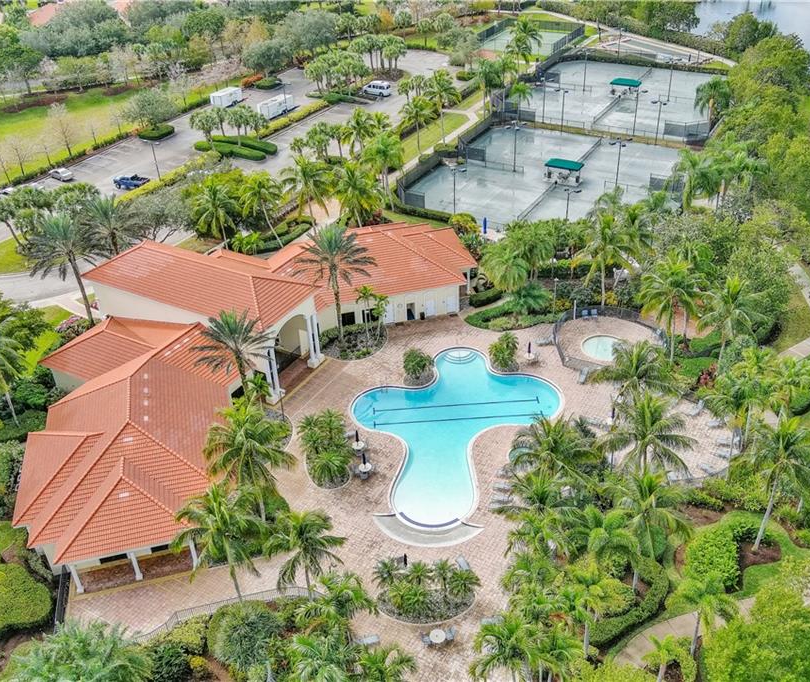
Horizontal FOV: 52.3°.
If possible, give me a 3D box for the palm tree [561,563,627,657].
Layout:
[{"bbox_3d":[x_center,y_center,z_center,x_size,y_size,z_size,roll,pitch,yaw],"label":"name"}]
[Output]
[{"bbox_3d":[10.893,16.711,50.294,3.500,8.100,3.500,-3,33,0],"label":"palm tree"}]

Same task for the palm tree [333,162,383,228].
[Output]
[{"bbox_3d":[-5.742,-16.436,100.315,6.200,9.200,6.200,-3,33,0],"label":"palm tree"}]

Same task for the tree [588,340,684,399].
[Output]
[{"bbox_3d":[19.932,4.697,72.454,8.124,9.600,7.880,-3,33,0],"label":"tree"}]

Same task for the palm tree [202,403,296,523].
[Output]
[{"bbox_3d":[-12.087,10.230,65.145,6.937,11.313,6.729,-3,33,0],"label":"palm tree"}]

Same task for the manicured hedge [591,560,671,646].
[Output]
[{"bbox_3d":[15.007,17.574,53.967,2.950,0.950,7.900,19,39,30],"label":"manicured hedge"}]

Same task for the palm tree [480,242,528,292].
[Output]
[{"bbox_3d":[11.834,-8.676,97.120,5.532,5.471,5.366,-3,33,0],"label":"palm tree"}]

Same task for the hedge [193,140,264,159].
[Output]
[{"bbox_3d":[-29.701,-32.386,140.585,15.167,0.900,2.279,16,38,26],"label":"hedge"}]

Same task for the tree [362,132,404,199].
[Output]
[{"bbox_3d":[-2.824,-23.380,115.361,5.652,11.227,5.482,-3,33,0],"label":"tree"}]

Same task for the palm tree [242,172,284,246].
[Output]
[{"bbox_3d":[-16.328,-15.075,99.411,5.450,9.234,5.178,-8,34,-8],"label":"palm tree"}]

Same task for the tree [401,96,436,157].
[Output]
[{"bbox_3d":[2.048,-31.896,123.726,5.000,8.800,5.000,-3,33,0],"label":"tree"}]

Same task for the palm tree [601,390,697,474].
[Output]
[{"bbox_3d":[17.214,8.886,58.948,6.800,9.800,6.800,-3,33,0],"label":"palm tree"}]

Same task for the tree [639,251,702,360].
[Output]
[{"bbox_3d":[24.279,-2.450,75.687,6.200,11.000,6.200,-3,33,0],"label":"tree"}]

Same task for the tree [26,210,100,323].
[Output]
[{"bbox_3d":[-34.100,-6.403,84.600,7.200,13.000,7.200,-3,33,0],"label":"tree"}]

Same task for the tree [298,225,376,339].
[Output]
[{"bbox_3d":[-6.568,-5.087,80.135,7.600,12.300,7.600,-3,33,0],"label":"tree"}]

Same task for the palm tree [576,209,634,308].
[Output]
[{"bbox_3d":[20.374,-7.755,84.330,6.049,10.528,5.746,6,34,13],"label":"palm tree"}]

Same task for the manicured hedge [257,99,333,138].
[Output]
[{"bbox_3d":[-19.596,-38.778,143.348,1.800,0.950,18.881,18,39,29],"label":"manicured hedge"}]

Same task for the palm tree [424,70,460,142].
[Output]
[{"bbox_3d":[5.770,-35.037,125.613,5.500,12.200,5.500,-3,33,0],"label":"palm tree"}]

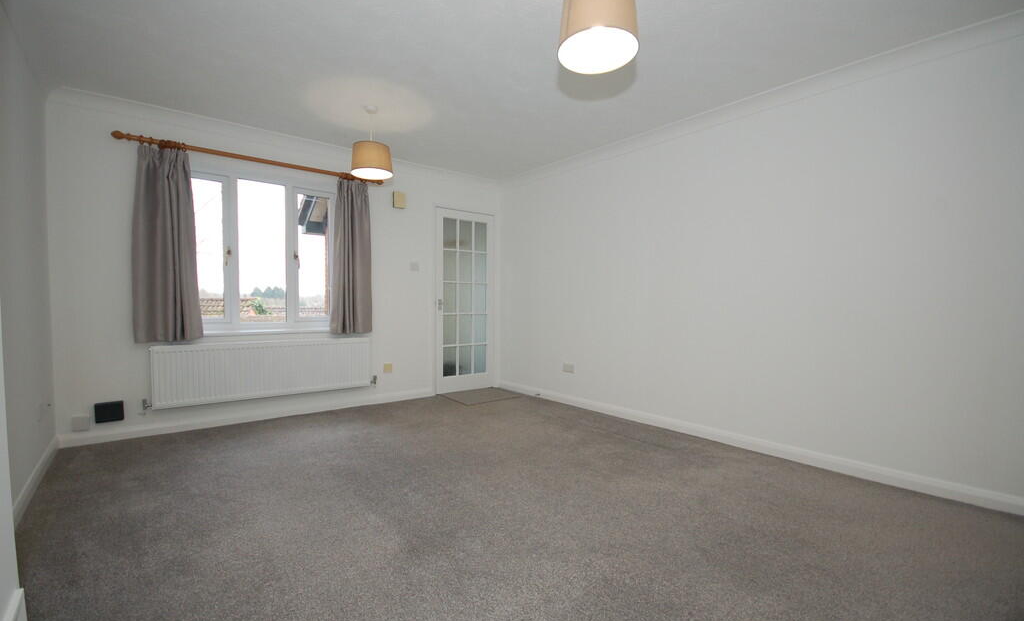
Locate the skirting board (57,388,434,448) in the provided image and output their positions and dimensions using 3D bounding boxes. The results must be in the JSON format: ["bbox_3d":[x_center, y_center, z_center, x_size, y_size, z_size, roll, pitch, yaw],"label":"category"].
[{"bbox_3d":[-1.921,0.867,3.697,2.793,0.095,0.020,-1,2,-39],"label":"skirting board"}]

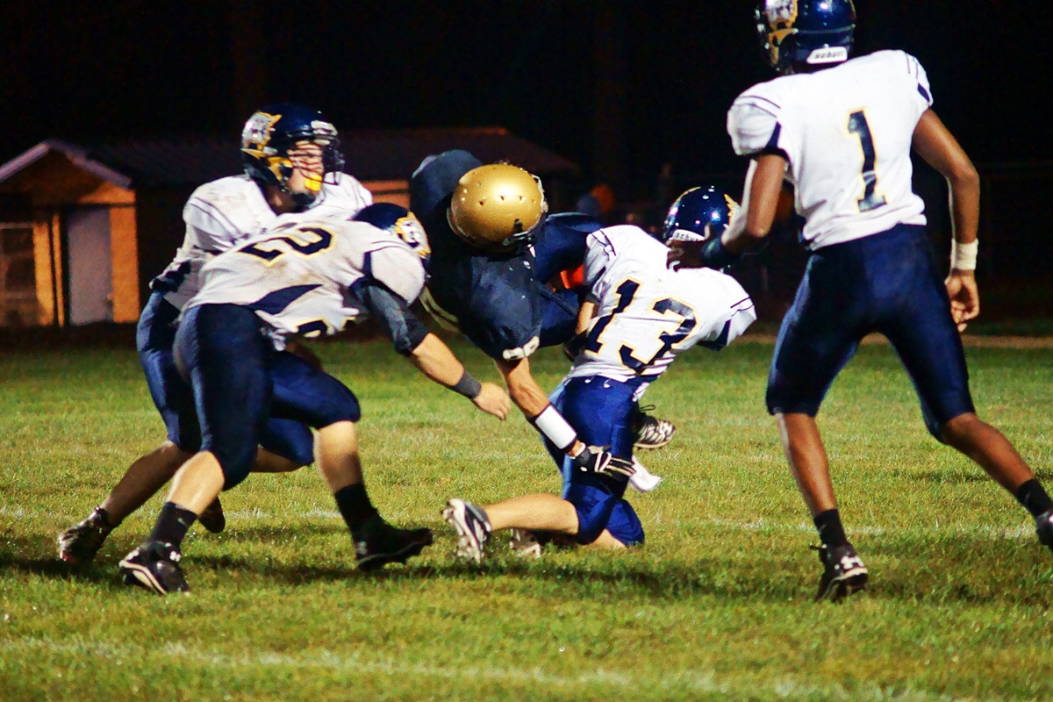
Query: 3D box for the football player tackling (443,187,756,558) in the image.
[{"bbox_3d":[0.211,0.063,23.000,0.720,1.060,0.850,-1,1,30],"label":"football player tackling"}]

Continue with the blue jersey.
[{"bbox_3d":[-0.087,-0.277,22.800,0.380,0.580,0.520,-22,-15,-9],"label":"blue jersey"}]

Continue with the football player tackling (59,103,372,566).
[{"bbox_3d":[-0.897,-0.050,23.100,0.920,1.340,0.650,-1,1,30],"label":"football player tackling"}]

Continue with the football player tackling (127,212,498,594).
[{"bbox_3d":[-0.606,0.136,22.500,1.100,1.110,0.680,-1,1,-7],"label":"football player tackling"}]

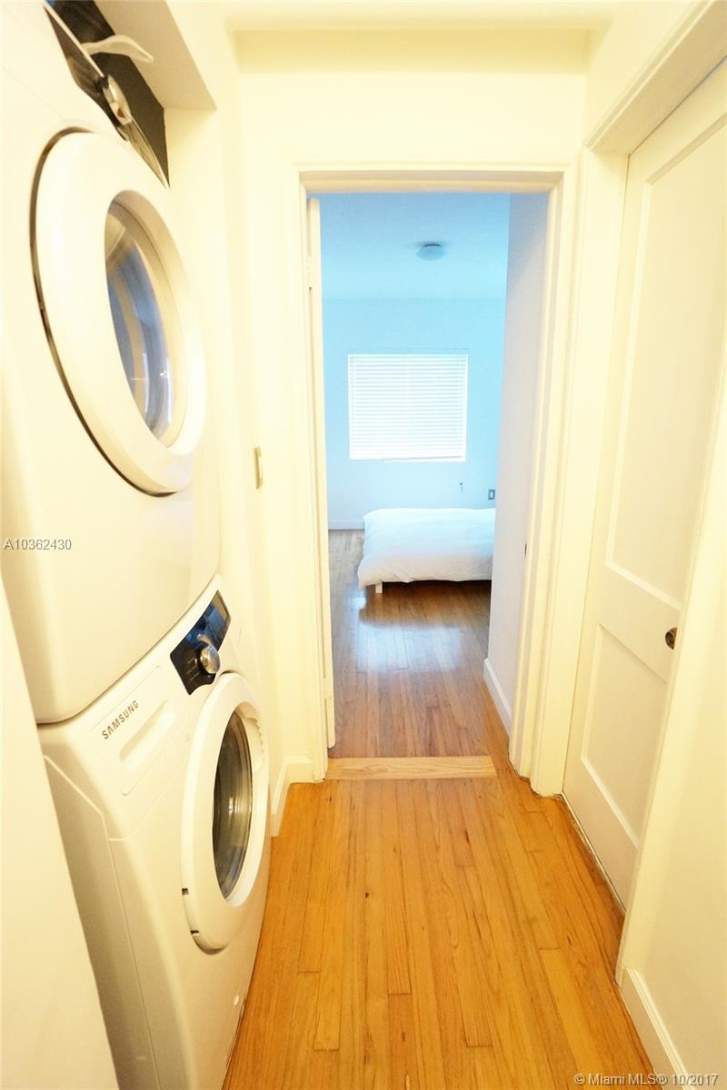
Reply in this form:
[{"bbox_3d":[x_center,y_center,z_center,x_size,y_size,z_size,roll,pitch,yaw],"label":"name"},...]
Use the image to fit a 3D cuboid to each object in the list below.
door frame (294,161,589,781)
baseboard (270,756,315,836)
[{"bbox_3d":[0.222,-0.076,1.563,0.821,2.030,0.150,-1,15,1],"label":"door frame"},{"bbox_3d":[-0.254,0.900,1.649,0.120,0.117,0.256,-1,15,1],"label":"baseboard"}]

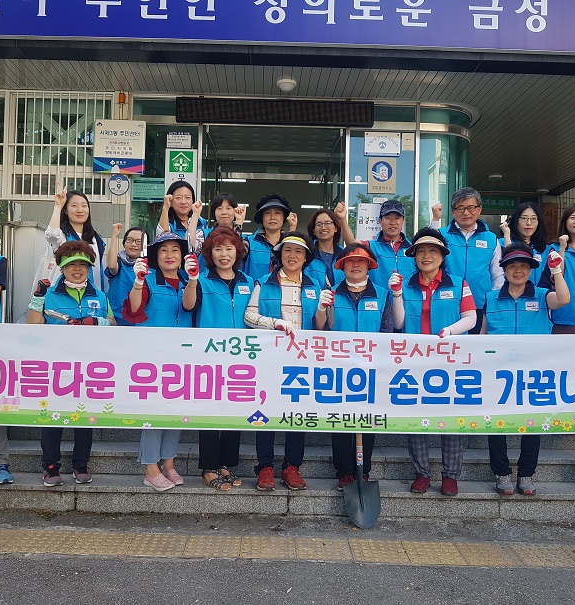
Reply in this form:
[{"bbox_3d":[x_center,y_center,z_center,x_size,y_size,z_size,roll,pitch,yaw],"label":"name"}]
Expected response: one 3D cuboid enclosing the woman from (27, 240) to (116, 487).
[{"bbox_3d":[-1.354,0.380,3.800,0.530,1.530,0.400,1,-1,-7],"label":"woman"}]

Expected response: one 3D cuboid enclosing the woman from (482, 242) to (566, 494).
[{"bbox_3d":[1.502,0.409,3.840,0.540,1.580,0.400,1,-2,7],"label":"woman"}]

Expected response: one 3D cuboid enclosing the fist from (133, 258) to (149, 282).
[{"bbox_3d":[-0.902,-0.196,3.720,0.100,0.150,0.100,1,0,0],"label":"fist"}]

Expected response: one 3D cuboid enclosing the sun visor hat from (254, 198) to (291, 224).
[{"bbox_3d":[-0.107,-0.652,4.320,0.250,0.155,0.250,-1,-2,0],"label":"sun visor hat"}]

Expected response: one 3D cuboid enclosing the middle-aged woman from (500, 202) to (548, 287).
[{"bbox_3d":[1.780,0.070,4.550,0.450,1.630,0.360,1,0,16],"label":"middle-aged woman"}]

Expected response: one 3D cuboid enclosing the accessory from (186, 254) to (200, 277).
[{"bbox_3d":[-0.580,-0.230,3.720,0.090,0.150,0.090,1,0,0],"label":"accessory"}]

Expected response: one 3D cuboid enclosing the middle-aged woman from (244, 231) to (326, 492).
[{"bbox_3d":[-0.006,0.352,3.810,0.500,1.600,0.400,1,-2,-2],"label":"middle-aged woman"}]

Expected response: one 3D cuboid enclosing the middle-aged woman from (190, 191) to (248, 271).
[{"bbox_3d":[-0.515,0.032,4.520,0.490,1.690,0.380,1,-1,-2],"label":"middle-aged woman"}]

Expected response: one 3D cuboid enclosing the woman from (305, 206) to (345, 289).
[{"bbox_3d":[0.300,0.094,4.660,0.460,1.610,0.320,1,-1,2],"label":"woman"}]

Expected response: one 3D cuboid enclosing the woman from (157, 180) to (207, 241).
[{"bbox_3d":[-0.818,-0.120,4.720,0.440,1.640,0.380,1,0,-5],"label":"woman"}]

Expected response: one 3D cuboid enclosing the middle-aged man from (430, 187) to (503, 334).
[{"bbox_3d":[1.238,0.097,4.180,0.500,1.780,0.360,1,-2,6],"label":"middle-aged man"}]

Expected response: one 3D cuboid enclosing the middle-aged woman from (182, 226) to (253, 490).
[{"bbox_3d":[-0.438,0.337,3.820,0.440,1.620,0.380,2,-2,-6],"label":"middle-aged woman"}]

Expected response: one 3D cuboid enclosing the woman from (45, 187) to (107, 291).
[{"bbox_3d":[-1.546,0.006,4.420,0.500,1.690,0.380,2,-1,-13],"label":"woman"}]

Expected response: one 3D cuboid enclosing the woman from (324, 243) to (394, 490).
[{"bbox_3d":[0.459,0.400,3.920,0.480,1.580,0.380,1,0,0],"label":"woman"}]

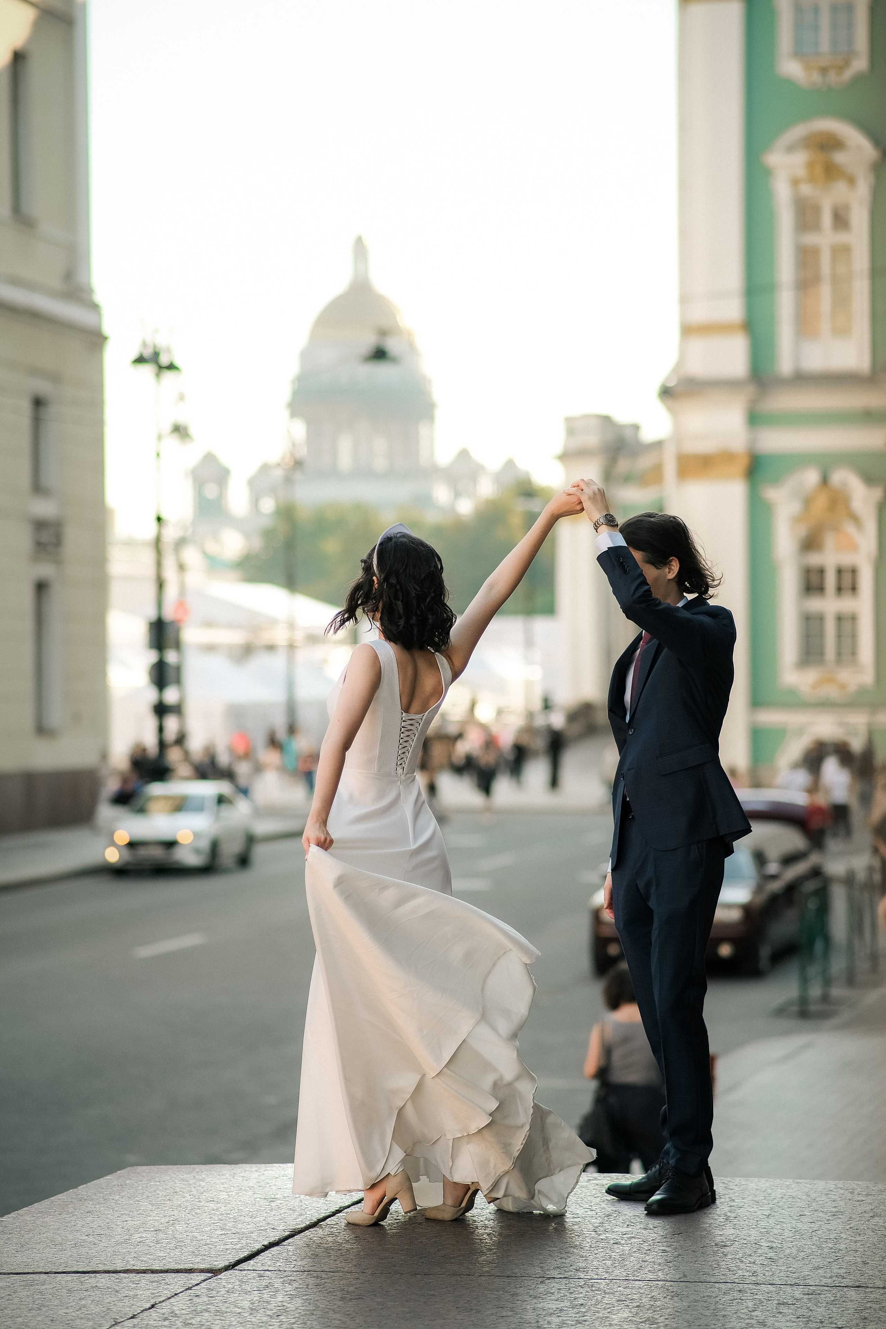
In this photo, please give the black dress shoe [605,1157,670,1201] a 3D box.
[{"bbox_3d":[0.572,1.353,12.400,0.295,0.112,0.105,0,0,3],"label":"black dress shoe"}]

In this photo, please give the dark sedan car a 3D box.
[{"bbox_3d":[2.878,2.343,50.500,1.850,1.680,4.750,-1,0,10],"label":"dark sedan car"}]

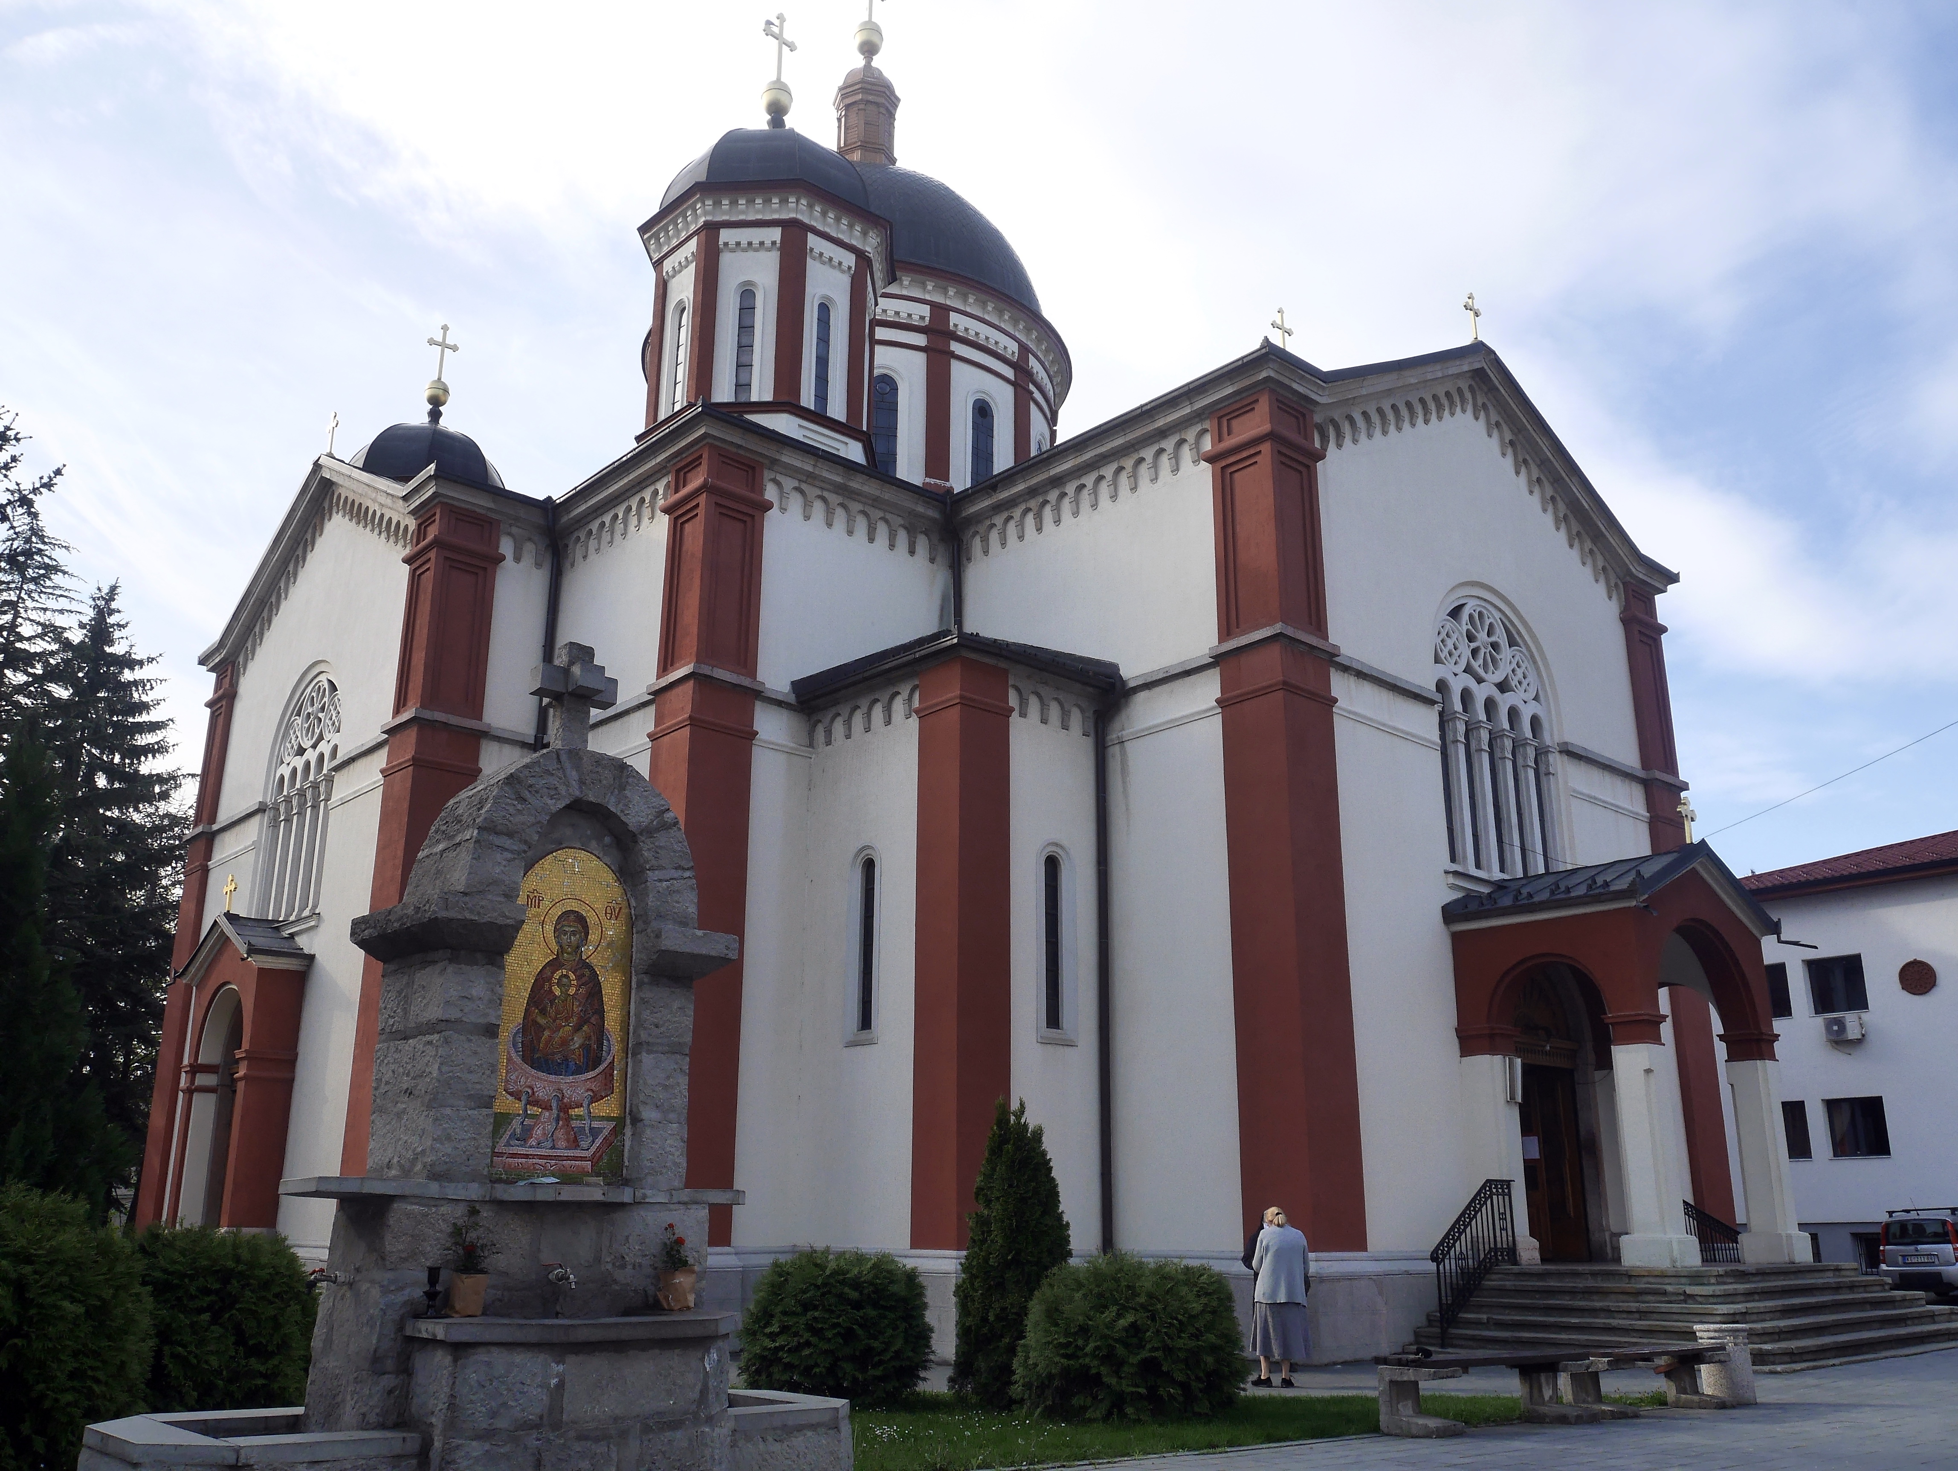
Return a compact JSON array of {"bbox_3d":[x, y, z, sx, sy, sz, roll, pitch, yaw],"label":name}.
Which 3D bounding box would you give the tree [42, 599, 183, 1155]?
[{"bbox_3d":[-19.862,3.818,33.901,6.000,15.184,6.000,15,-22,-40],"label":"tree"}]

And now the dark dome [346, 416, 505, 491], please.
[{"bbox_3d":[-12.794,-6.150,36.834,3.420,2.450,3.420,15,-23,-39],"label":"dark dome"}]

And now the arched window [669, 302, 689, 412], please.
[{"bbox_3d":[-4.517,-5.584,23.919,0.200,1.960,0.270,15,-22,-40],"label":"arched window"}]

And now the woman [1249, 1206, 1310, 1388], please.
[{"bbox_3d":[2.824,5.291,15.017,0.530,1.584,0.360,3,-17,-8],"label":"woman"}]

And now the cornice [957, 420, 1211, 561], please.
[{"bbox_3d":[1.316,-3.413,22.530,0.250,0.650,5.050,15,-22,-40],"label":"cornice"}]

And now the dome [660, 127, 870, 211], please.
[{"bbox_3d":[-3.422,-8.914,26.394,3.450,2.050,3.450,15,-22,-40],"label":"dome"}]

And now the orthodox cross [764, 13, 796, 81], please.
[{"bbox_3d":[-3.363,-11.645,26.813,0.670,1.354,0.090,15,-22,-40],"label":"orthodox cross"}]

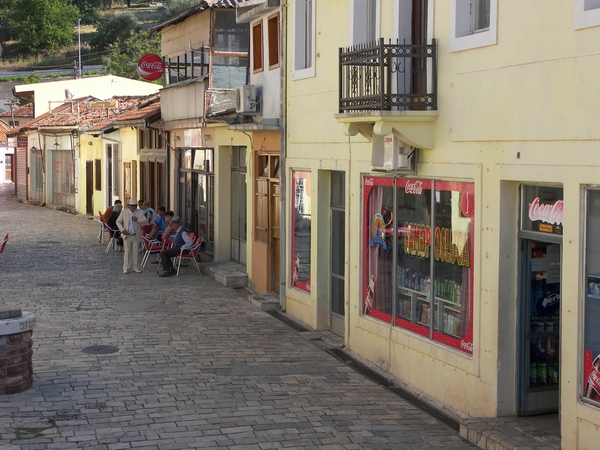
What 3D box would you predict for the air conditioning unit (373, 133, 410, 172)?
[{"bbox_3d":[1.235,-1.014,15.928,0.280,0.560,0.810,-1,4,-17],"label":"air conditioning unit"}]

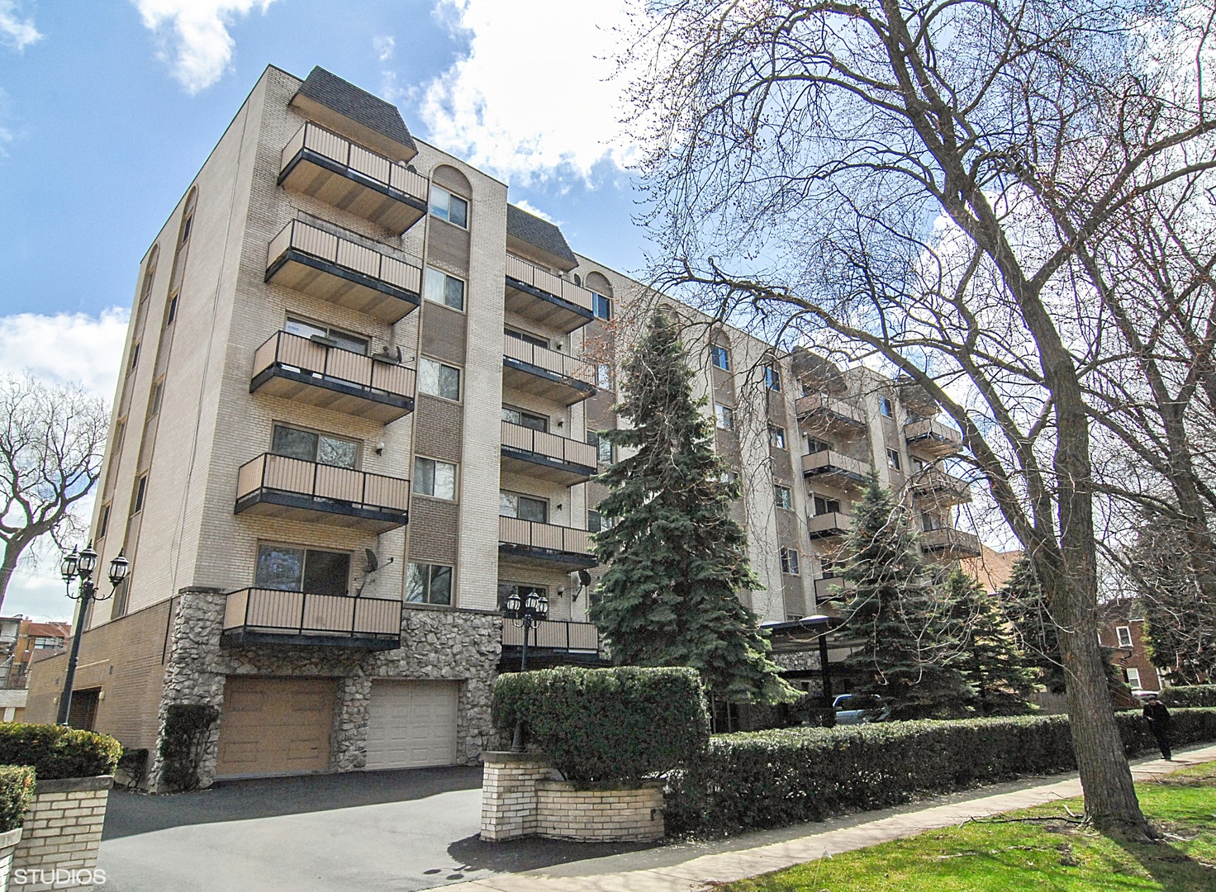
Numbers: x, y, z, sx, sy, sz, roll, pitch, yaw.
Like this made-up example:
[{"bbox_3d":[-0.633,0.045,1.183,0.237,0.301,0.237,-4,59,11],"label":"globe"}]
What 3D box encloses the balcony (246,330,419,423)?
[{"bbox_3d":[-6.629,-1.542,19.157,3.486,1.087,1.511,15,-25,-41],"label":"balcony"}]

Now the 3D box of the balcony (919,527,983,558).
[{"bbox_3d":[18.122,5.208,41.465,3.638,1.075,1.456,15,-25,-41],"label":"balcony"}]

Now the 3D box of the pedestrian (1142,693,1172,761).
[{"bbox_3d":[14.779,7.550,21.080,0.420,1.680,0.540,15,-25,-41],"label":"pedestrian"}]

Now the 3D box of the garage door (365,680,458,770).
[{"bbox_3d":[-4.872,6.953,19.666,2.493,2.054,0.100,15,-25,-41],"label":"garage door"}]

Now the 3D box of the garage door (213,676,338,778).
[{"bbox_3d":[-7.324,6.220,17.489,2.450,2.087,0.100,15,-25,-41],"label":"garage door"}]

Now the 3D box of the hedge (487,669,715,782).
[{"bbox_3d":[-0.114,3.507,10.056,2.500,1.320,1.600,-1,-19,-1],"label":"hedge"}]

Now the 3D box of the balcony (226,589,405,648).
[{"bbox_3d":[-6.573,3.987,17.547,3.512,1.075,1.456,15,-25,-41],"label":"balcony"}]

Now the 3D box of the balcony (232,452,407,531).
[{"bbox_3d":[-6.644,1.200,18.486,3.512,1.075,1.456,15,-25,-41],"label":"balcony"}]

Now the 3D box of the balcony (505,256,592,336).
[{"bbox_3d":[-2.474,-5.251,27.310,3.933,1.075,1.456,15,-25,-41],"label":"balcony"}]

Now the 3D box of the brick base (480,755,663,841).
[{"bbox_3d":[-0.439,4.091,9.225,2.150,0.960,1.300,-1,-19,-1],"label":"brick base"}]

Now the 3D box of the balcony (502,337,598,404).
[{"bbox_3d":[-2.392,-2.446,26.079,4.001,1.087,1.428,15,-25,-41],"label":"balcony"}]

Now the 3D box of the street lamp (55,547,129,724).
[{"bbox_3d":[-4.787,1.904,7.032,0.520,2.030,0.500,11,-22,-32],"label":"street lamp"}]

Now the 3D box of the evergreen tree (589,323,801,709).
[{"bbox_3d":[1.339,1.594,15.245,3.750,9.350,3.750,-1,-19,0],"label":"evergreen tree"}]

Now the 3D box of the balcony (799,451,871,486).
[{"bbox_3d":[11.357,1.296,38.303,4.100,1.087,1.378,15,-25,-41],"label":"balcony"}]

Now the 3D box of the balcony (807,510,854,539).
[{"bbox_3d":[11.429,4.094,37.366,4.100,1.087,1.378,15,-25,-41],"label":"balcony"}]

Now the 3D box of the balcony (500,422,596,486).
[{"bbox_3d":[-2.321,0.352,25.142,4.001,1.087,1.428,15,-25,-41],"label":"balcony"}]

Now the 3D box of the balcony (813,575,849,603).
[{"bbox_3d":[11.470,6.851,36.624,3.959,1.075,1.456,15,-25,-41],"label":"balcony"}]

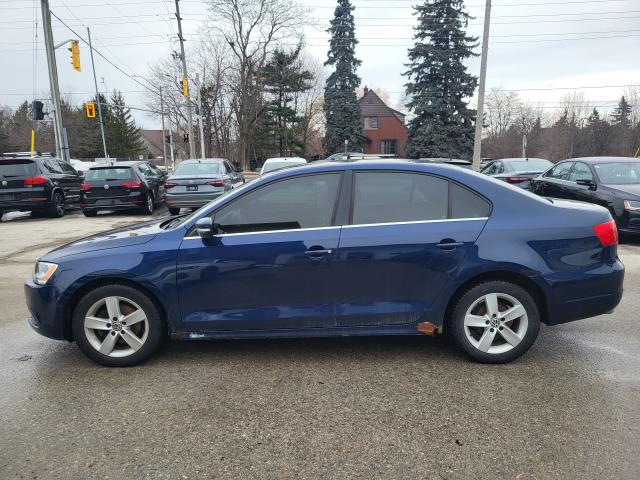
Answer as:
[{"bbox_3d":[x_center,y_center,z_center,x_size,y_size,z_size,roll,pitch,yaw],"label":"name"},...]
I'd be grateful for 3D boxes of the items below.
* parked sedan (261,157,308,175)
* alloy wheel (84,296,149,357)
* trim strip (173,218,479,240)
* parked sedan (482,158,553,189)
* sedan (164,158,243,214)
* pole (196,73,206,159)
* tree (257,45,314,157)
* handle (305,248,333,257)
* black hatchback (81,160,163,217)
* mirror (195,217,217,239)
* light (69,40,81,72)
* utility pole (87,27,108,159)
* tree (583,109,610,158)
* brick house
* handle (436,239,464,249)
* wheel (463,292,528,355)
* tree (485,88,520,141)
[{"bbox_3d":[-1.055,-1.833,15.048,1.800,1.460,4.600,-1,12,-5],"label":"parked sedan"},{"bbox_3d":[-1.411,0.583,3.428,0.447,0.447,0.200,0,12,-1],"label":"alloy wheel"},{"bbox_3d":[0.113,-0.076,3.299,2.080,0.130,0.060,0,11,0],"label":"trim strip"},{"bbox_3d":[6.513,-1.862,15.348,1.820,1.460,4.700,0,12,-1],"label":"parked sedan"},{"bbox_3d":[-3.536,-1.765,14.807,1.800,1.460,4.700,-1,12,-4],"label":"sedan"},{"bbox_3d":[-8.998,-8.922,36.500,0.270,7.800,0.270,0,12,0],"label":"pole"},{"bbox_3d":[-3.157,-12.187,44.469,5.800,11.100,5.800,0,11,0],"label":"tree"},{"bbox_3d":[-0.010,0.084,3.230,0.185,0.045,0.050,0,12,-1],"label":"handle"},{"bbox_3d":[-5.840,-1.660,14.900,1.800,1.450,4.260,-2,11,-6],"label":"black hatchback"},{"bbox_3d":[-0.756,-0.083,3.174,0.130,0.150,0.220,0,11,0],"label":"mirror"},{"bbox_3d":[-9.935,-7.444,19.500,0.420,1.150,0.500,2,12,8],"label":"light"},{"bbox_3d":[-17.683,-11.180,38.527,0.270,11.000,0.270,-4,11,1],"label":"utility pole"},{"bbox_3d":[54.644,-21.047,95.000,5.200,10.300,5.200,0,12,0],"label":"tree"},{"bbox_3d":[5.589,-12.062,52.667,7.500,8.400,8.500,0,11,0],"label":"brick house"},{"bbox_3d":[0.882,0.029,3.240,0.190,0.045,0.050,0,12,-1],"label":"handle"},{"bbox_3d":[1.233,0.572,3.461,0.450,0.450,0.180,0,11,0],"label":"wheel"},{"bbox_3d":[21.060,-13.016,56.582,5.200,9.200,5.200,0,11,0],"label":"tree"}]

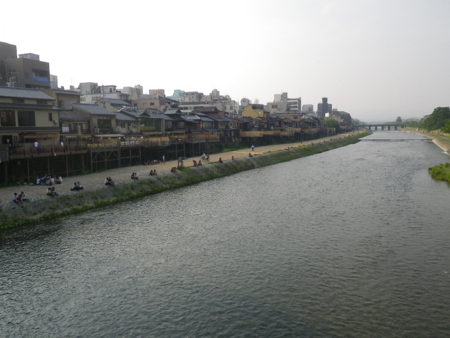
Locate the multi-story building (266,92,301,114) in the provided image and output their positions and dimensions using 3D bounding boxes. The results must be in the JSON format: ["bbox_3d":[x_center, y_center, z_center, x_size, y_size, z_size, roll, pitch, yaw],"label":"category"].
[{"bbox_3d":[45.280,-43.530,278.820,22.271,27.077,15.000,3,7,24],"label":"multi-story building"}]

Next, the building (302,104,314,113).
[{"bbox_3d":[83.940,-52.450,366.380,8.647,23.257,13.000,3,7,24],"label":"building"}]

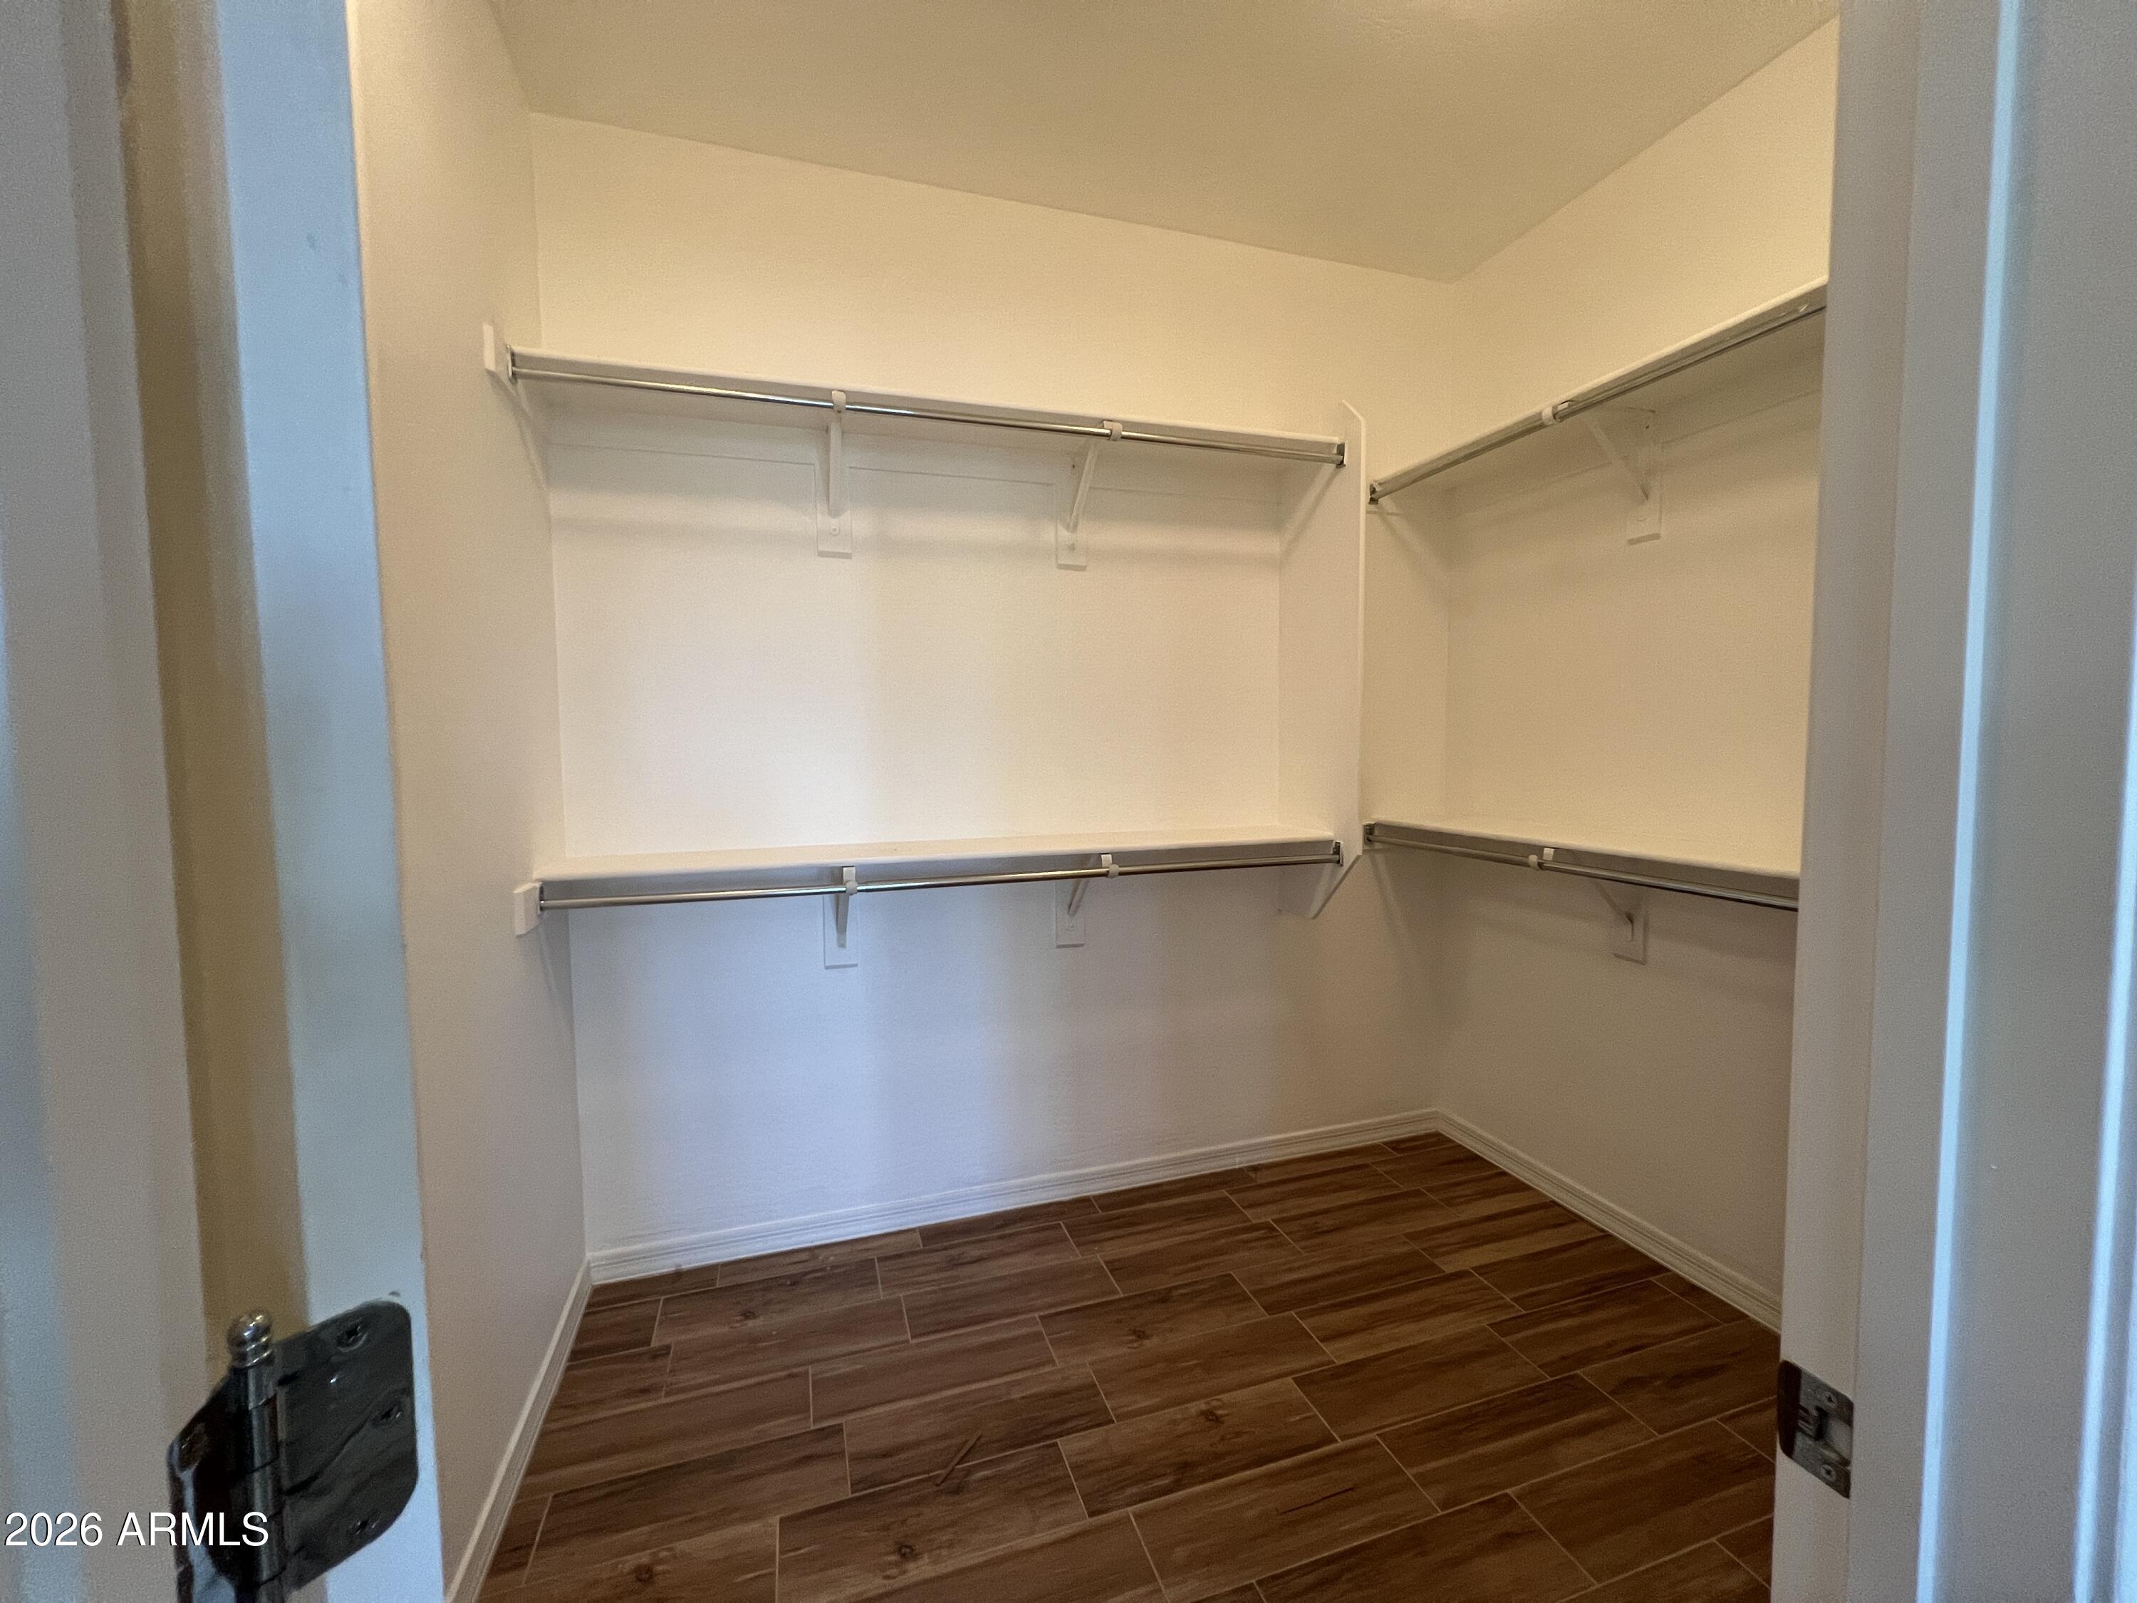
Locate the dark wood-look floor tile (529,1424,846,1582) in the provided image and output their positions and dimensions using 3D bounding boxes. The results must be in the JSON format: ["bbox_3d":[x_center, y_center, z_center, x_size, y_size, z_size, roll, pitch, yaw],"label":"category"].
[{"bbox_3d":[-0.644,1.222,1.407,0.492,0.010,0.166,-2,4,-17],"label":"dark wood-look floor tile"}]

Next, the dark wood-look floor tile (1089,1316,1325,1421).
[{"bbox_3d":[0.317,1.231,1.753,0.510,0.010,0.173,-2,3,-17],"label":"dark wood-look floor tile"}]

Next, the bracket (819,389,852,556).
[{"bbox_3d":[-0.559,-0.770,1.916,0.085,0.308,0.300,-2,3,-17],"label":"bracket"}]

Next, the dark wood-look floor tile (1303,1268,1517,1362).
[{"bbox_3d":[0.809,1.217,1.903,0.510,0.010,0.173,-2,3,-17],"label":"dark wood-look floor tile"}]

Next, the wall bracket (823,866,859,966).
[{"bbox_3d":[-0.552,0.292,1.949,0.086,0.294,0.330,-2,4,-17],"label":"wall bracket"}]

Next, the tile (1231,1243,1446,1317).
[{"bbox_3d":[0.692,1.210,2.050,0.510,0.010,0.173,-2,3,-17],"label":"tile"}]

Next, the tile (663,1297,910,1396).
[{"bbox_3d":[-0.629,1.239,1.829,0.510,0.010,0.173,-2,3,-17],"label":"tile"}]

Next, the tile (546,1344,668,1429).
[{"bbox_3d":[-0.949,1.210,1.667,0.216,0.010,0.166,-2,4,-17],"label":"tile"}]

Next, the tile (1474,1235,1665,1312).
[{"bbox_3d":[1.242,1.165,1.984,0.455,0.010,0.166,-2,3,-17],"label":"tile"}]

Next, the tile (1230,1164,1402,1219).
[{"bbox_3d":[0.746,1.187,2.432,0.510,0.010,0.173,-2,3,-17],"label":"tile"}]

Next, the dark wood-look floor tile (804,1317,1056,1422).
[{"bbox_3d":[-0.281,1.201,1.696,0.495,0.010,0.166,-2,3,-17],"label":"dark wood-look floor tile"}]

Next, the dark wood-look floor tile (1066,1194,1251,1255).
[{"bbox_3d":[0.255,1.202,2.282,0.510,0.010,0.173,-2,3,-17],"label":"dark wood-look floor tile"}]

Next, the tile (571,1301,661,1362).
[{"bbox_3d":[-1.032,1.204,1.820,0.180,0.010,0.166,-2,3,-17],"label":"tile"}]

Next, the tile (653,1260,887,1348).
[{"bbox_3d":[-0.706,1.194,1.919,0.495,0.010,0.166,-2,3,-17],"label":"tile"}]

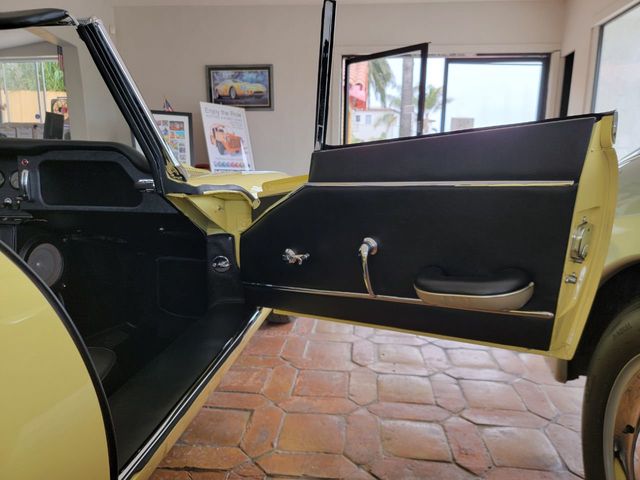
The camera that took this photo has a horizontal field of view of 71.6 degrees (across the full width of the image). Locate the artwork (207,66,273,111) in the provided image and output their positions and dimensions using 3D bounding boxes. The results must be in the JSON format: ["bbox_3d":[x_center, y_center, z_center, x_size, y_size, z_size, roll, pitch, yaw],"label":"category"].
[{"bbox_3d":[-0.884,-1.687,4.943,0.743,0.491,0.030,0,9,3],"label":"artwork"}]

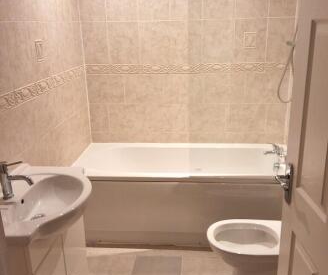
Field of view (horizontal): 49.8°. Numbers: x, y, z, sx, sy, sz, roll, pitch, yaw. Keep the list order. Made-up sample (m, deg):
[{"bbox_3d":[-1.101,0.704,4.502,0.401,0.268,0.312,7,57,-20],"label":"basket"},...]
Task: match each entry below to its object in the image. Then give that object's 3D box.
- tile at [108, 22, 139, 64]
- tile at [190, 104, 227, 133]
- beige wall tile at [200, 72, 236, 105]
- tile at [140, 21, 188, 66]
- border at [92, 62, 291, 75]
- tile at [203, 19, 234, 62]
[{"bbox_3d":[-0.320,-0.758,2.852,0.250,0.334,0.012,0,18,6],"label":"tile"},{"bbox_3d":[0.356,-0.161,2.977,0.332,0.254,0.012,0,18,6],"label":"tile"},{"bbox_3d":[0.483,-0.402,2.887,0.315,0.254,0.012,0,18,6],"label":"beige wall tile"},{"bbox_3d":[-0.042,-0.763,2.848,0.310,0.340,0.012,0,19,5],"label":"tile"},{"bbox_3d":[0.165,-0.560,2.868,1.649,0.076,0.012,0,18,6],"label":"border"},{"bbox_3d":[0.433,-0.763,2.814,0.253,0.340,0.012,0,17,4],"label":"tile"}]

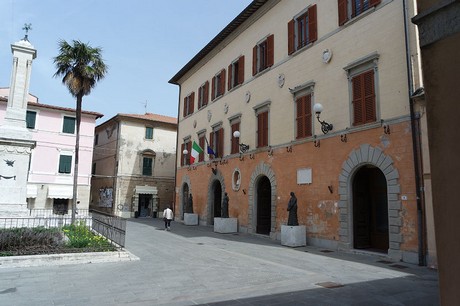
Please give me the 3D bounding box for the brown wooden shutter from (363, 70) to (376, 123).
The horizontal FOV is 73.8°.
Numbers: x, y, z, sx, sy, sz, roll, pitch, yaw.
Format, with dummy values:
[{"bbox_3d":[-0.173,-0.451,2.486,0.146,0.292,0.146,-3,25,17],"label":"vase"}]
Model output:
[{"bbox_3d":[5.922,-2.390,13.026,0.050,2.237,0.582,7,-10,-30],"label":"brown wooden shutter"}]

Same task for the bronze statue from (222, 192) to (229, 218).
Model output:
[{"bbox_3d":[-0.258,3.525,20.562,0.450,1.681,0.480,6,-10,-30],"label":"bronze statue"}]

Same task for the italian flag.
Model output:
[{"bbox_3d":[-2.776,-0.017,25.621,1.050,1.800,0.350,7,-10,-30],"label":"italian flag"}]

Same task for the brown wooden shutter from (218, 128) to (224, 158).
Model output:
[{"bbox_3d":[-0.647,-0.713,23.298,0.070,2.184,0.560,6,-10,-30],"label":"brown wooden shutter"}]

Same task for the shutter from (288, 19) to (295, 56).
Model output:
[{"bbox_3d":[3.452,-6.448,17.139,0.070,1.974,0.546,6,-10,-30],"label":"shutter"}]

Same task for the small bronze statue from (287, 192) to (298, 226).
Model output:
[{"bbox_3d":[3.142,2.817,15.330,0.460,1.627,0.500,7,-10,-30],"label":"small bronze statue"}]

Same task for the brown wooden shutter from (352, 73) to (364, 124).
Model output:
[{"bbox_3d":[5.640,-2.323,13.507,0.050,2.237,0.582,7,-10,-30],"label":"brown wooden shutter"}]

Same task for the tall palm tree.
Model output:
[{"bbox_3d":[-10.440,-1.483,20.673,3.650,12.856,3.650,1,-8,0],"label":"tall palm tree"}]

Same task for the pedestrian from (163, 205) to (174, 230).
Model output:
[{"bbox_3d":[-4.208,4.398,21.110,0.550,1.740,0.420,4,-9,-17],"label":"pedestrian"}]

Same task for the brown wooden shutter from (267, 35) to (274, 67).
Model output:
[{"bbox_3d":[2.615,-6.464,19.513,0.060,2.033,0.610,7,-10,-30],"label":"brown wooden shutter"}]

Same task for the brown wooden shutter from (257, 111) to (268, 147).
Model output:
[{"bbox_3d":[2.110,-1.444,19.516,0.050,2.181,1.141,7,-10,-30],"label":"brown wooden shutter"}]

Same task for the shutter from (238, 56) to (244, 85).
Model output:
[{"bbox_3d":[0.853,-5.821,21.561,0.070,1.974,0.560,6,-10,-30],"label":"shutter"}]

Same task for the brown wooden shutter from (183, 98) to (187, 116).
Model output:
[{"bbox_3d":[-4.521,-4.538,30.706,0.070,1.974,0.546,6,-10,-30],"label":"brown wooden shutter"}]

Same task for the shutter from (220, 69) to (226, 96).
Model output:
[{"bbox_3d":[-0.512,-5.642,24.830,0.060,2.078,0.610,7,-10,-30],"label":"shutter"}]

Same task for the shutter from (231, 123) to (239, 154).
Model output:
[{"bbox_3d":[0.398,-0.994,21.696,0.070,2.170,1.078,6,-10,-30],"label":"shutter"}]

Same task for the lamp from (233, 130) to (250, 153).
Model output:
[{"bbox_3d":[0.760,-0.720,19.859,1.148,1.360,0.462,6,-10,-30],"label":"lamp"}]

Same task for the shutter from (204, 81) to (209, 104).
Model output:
[{"bbox_3d":[-2.058,-5.291,27.468,0.060,2.112,0.610,7,-10,-30],"label":"shutter"}]

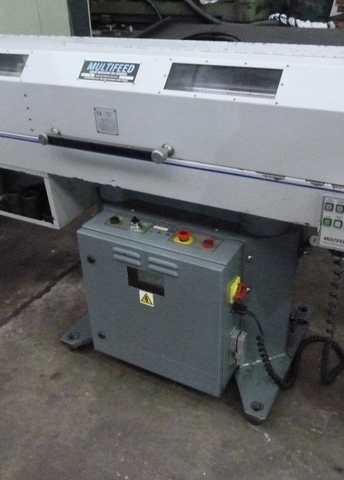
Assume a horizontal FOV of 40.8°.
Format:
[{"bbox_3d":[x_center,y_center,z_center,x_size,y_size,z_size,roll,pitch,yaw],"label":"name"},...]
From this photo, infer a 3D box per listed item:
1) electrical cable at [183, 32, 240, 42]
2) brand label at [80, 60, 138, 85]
[{"bbox_3d":[0.239,-1.218,2.800,0.400,0.060,0.380,14,34,25],"label":"electrical cable"},{"bbox_3d":[-0.183,-0.485,1.337,0.194,0.063,0.004,13,-8,24],"label":"brand label"}]

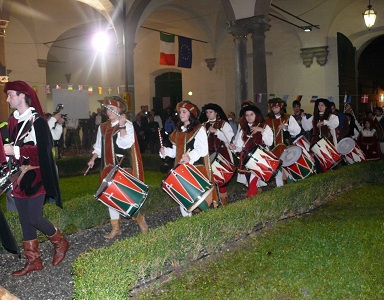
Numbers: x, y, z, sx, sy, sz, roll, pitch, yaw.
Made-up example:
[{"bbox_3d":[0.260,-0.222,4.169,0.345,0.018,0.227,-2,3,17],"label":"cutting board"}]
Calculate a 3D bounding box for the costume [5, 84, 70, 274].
[{"bbox_3d":[-1.520,0.266,3.916,0.600,1.845,0.540,-4,5,-30],"label":"costume"}]

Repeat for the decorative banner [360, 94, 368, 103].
[{"bbox_3d":[5.317,-1.586,12.500,0.220,0.270,0.030,0,4,10],"label":"decorative banner"}]

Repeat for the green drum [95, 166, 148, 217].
[{"bbox_3d":[-0.810,0.491,4.720,0.440,0.470,0.440,-39,23,35],"label":"green drum"}]

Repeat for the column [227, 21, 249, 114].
[{"bbox_3d":[1.599,-1.991,13.200,0.620,4.450,0.620,4,7,43],"label":"column"}]

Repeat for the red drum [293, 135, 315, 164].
[{"bbox_3d":[2.178,0.039,7.900,0.420,0.520,0.420,-44,-9,8],"label":"red drum"}]

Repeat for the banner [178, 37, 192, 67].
[{"bbox_3d":[-0.312,-4.822,20.000,0.060,1.480,1.000,3,6,44],"label":"banner"}]

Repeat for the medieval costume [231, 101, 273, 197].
[{"bbox_3d":[0.982,0.116,6.516,0.580,1.675,0.460,1,5,33],"label":"medieval costume"}]

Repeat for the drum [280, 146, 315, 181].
[{"bbox_3d":[1.798,0.266,7.014,0.430,0.430,0.500,21,-23,44],"label":"drum"}]

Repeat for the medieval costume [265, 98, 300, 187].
[{"bbox_3d":[1.678,-0.083,7.500,0.620,1.720,0.480,3,7,37],"label":"medieval costume"}]

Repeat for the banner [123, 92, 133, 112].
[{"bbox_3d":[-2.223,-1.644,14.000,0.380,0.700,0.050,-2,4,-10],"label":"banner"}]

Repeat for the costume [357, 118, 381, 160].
[{"bbox_3d":[4.946,-0.238,11.300,0.550,1.270,0.450,2,6,30],"label":"costume"}]

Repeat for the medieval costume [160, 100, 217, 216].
[{"bbox_3d":[-0.031,0.206,5.392,0.620,1.695,0.500,3,5,43],"label":"medieval costume"}]

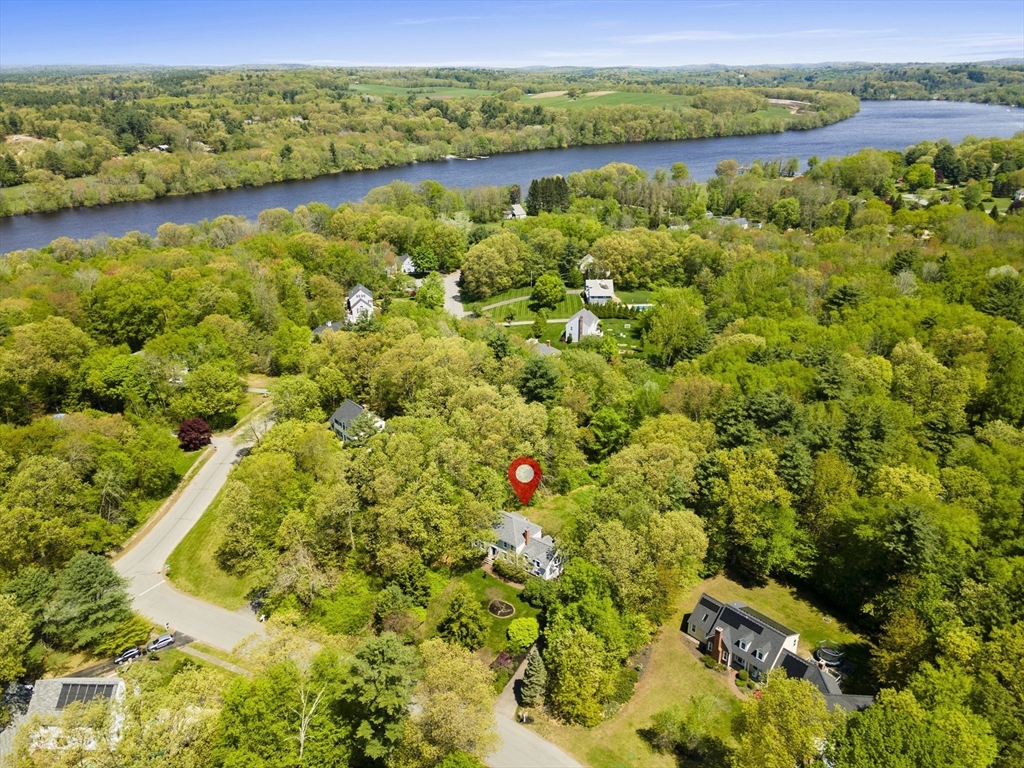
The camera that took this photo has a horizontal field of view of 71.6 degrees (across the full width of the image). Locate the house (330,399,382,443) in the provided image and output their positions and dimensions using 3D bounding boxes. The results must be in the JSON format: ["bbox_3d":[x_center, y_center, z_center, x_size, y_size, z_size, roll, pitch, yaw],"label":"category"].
[{"bbox_3d":[-39.300,10.327,185.142,9.500,9.600,13.200,-22,32,-40],"label":"house"}]

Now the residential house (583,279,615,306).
[{"bbox_3d":[36.300,-36.522,292.143,11.200,9.500,9.500,1,24,3],"label":"residential house"}]

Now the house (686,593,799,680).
[{"bbox_3d":[40.662,44.158,127.071,16.200,7.400,10.500,21,32,39],"label":"house"}]

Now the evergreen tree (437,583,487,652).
[{"bbox_3d":[-8.960,41.372,127.947,10.780,11.770,10.780,-2,24,-5],"label":"evergreen tree"}]

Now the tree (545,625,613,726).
[{"bbox_3d":[9.960,43.820,106.610,10.140,17.580,10.140,0,24,0],"label":"tree"}]

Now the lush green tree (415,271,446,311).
[{"bbox_3d":[-32.543,-36.607,283.677,13.620,16.580,13.620,-3,24,-6],"label":"lush green tree"}]

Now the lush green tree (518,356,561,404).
[{"bbox_3d":[7.930,0.060,205.120,12.130,16.550,12.130,0,24,0],"label":"lush green tree"}]

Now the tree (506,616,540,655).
[{"bbox_3d":[2.055,45.017,127.064,5.610,5.840,5.610,0,24,1],"label":"tree"}]

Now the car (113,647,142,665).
[{"bbox_3d":[-68.700,48.410,126.860,4.600,1.600,1.850,-15,28,-30],"label":"car"}]

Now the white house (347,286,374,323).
[{"bbox_3d":[-60.580,-32.550,285.200,9.000,10.300,14.500,-6,25,-13],"label":"white house"}]

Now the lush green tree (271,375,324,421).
[{"bbox_3d":[-59.680,4.860,197.790,14.400,13.810,14.400,0,24,0],"label":"lush green tree"}]

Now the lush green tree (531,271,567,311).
[{"bbox_3d":[14.842,-35.917,281.487,13.190,17.120,13.190,1,24,3],"label":"lush green tree"}]

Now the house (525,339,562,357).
[{"bbox_3d":[11.180,-9.480,236.720,13.500,8.000,9.000,20,31,38],"label":"house"}]

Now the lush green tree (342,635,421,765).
[{"bbox_3d":[-17.810,44.210,97.370,10.370,24.460,10.370,0,24,0],"label":"lush green tree"}]

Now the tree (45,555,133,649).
[{"bbox_3d":[-75.607,38.655,126.538,15.000,17.880,15.000,-17,29,-33],"label":"tree"}]

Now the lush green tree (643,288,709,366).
[{"bbox_3d":[53.070,-18.090,230.980,20.870,25.420,20.870,0,24,0],"label":"lush green tree"}]

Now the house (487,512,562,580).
[{"bbox_3d":[1.890,31.700,144.840,18.200,8.300,9.300,20,31,38],"label":"house"}]

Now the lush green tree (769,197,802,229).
[{"bbox_3d":[161.221,-99.561,419.284,18.510,20.460,18.510,9,26,19],"label":"lush green tree"}]

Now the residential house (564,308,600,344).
[{"bbox_3d":[25.266,-21.149,255.552,9.800,9.400,9.800,4,25,9],"label":"residential house"}]

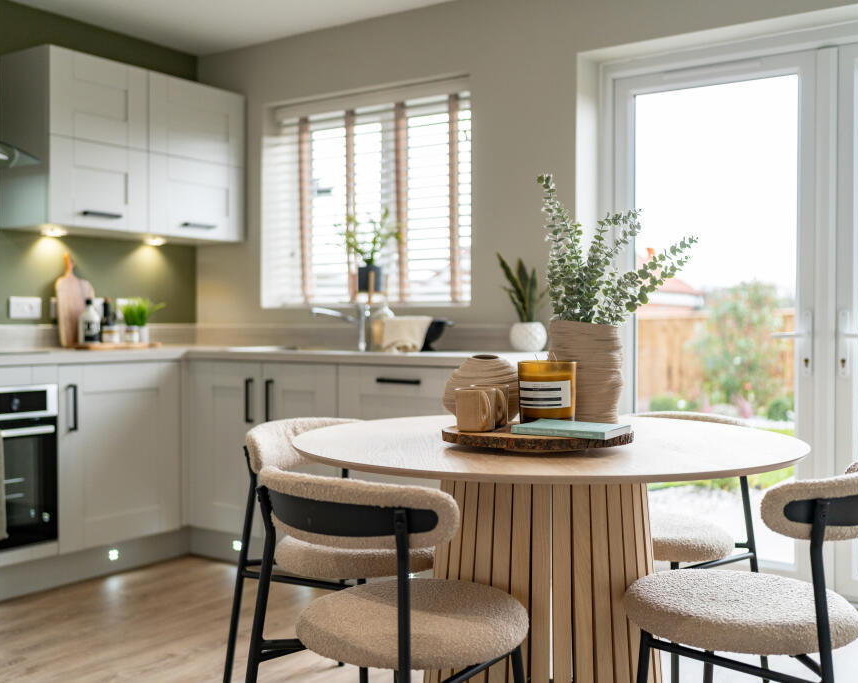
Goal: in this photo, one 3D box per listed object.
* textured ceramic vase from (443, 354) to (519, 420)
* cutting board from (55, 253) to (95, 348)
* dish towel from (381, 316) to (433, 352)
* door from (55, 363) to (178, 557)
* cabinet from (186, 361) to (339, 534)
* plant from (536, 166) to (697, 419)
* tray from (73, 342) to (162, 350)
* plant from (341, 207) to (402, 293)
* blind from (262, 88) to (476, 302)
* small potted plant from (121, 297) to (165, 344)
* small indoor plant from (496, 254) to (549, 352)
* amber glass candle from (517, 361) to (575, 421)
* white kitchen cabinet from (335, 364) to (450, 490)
[{"bbox_3d":[0.123,0.105,2.210,0.187,0.145,0.187,0,1,3],"label":"textured ceramic vase"},{"bbox_3d":[-1.577,-0.184,4.470,0.024,0.435,0.205,-11,-6,35],"label":"cutting board"},{"bbox_3d":[-0.087,-0.029,4.022,0.185,0.145,0.110,1,1,35],"label":"dish towel"},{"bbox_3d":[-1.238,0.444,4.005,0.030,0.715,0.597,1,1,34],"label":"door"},{"bbox_3d":[-0.523,0.438,4.258,0.825,0.720,0.580,1,1,34],"label":"cabinet"},{"bbox_3d":[0.456,-0.092,2.410,0.385,0.630,0.300,0,1,0],"label":"plant"},{"bbox_3d":[-1.372,0.022,4.432,0.270,0.022,0.380,1,1,35],"label":"tray"},{"bbox_3d":[-0.259,-0.409,4.480,0.270,0.390,0.230,0,1,-3],"label":"plant"},{"bbox_3d":[-0.239,-0.641,4.572,1.170,0.925,0.065,1,1,34],"label":"blind"},{"bbox_3d":[-1.308,-0.096,4.560,0.190,0.215,0.160,0,1,-16],"label":"small potted plant"},{"bbox_3d":[0.367,-0.153,3.865,0.200,0.385,0.180,0,1,5],"label":"small indoor plant"},{"bbox_3d":[0.273,0.119,2.300,0.132,0.143,0.132,0,1,10],"label":"amber glass candle"},{"bbox_3d":[0.067,0.443,3.860,0.600,0.720,0.580,1,1,34],"label":"white kitchen cabinet"}]

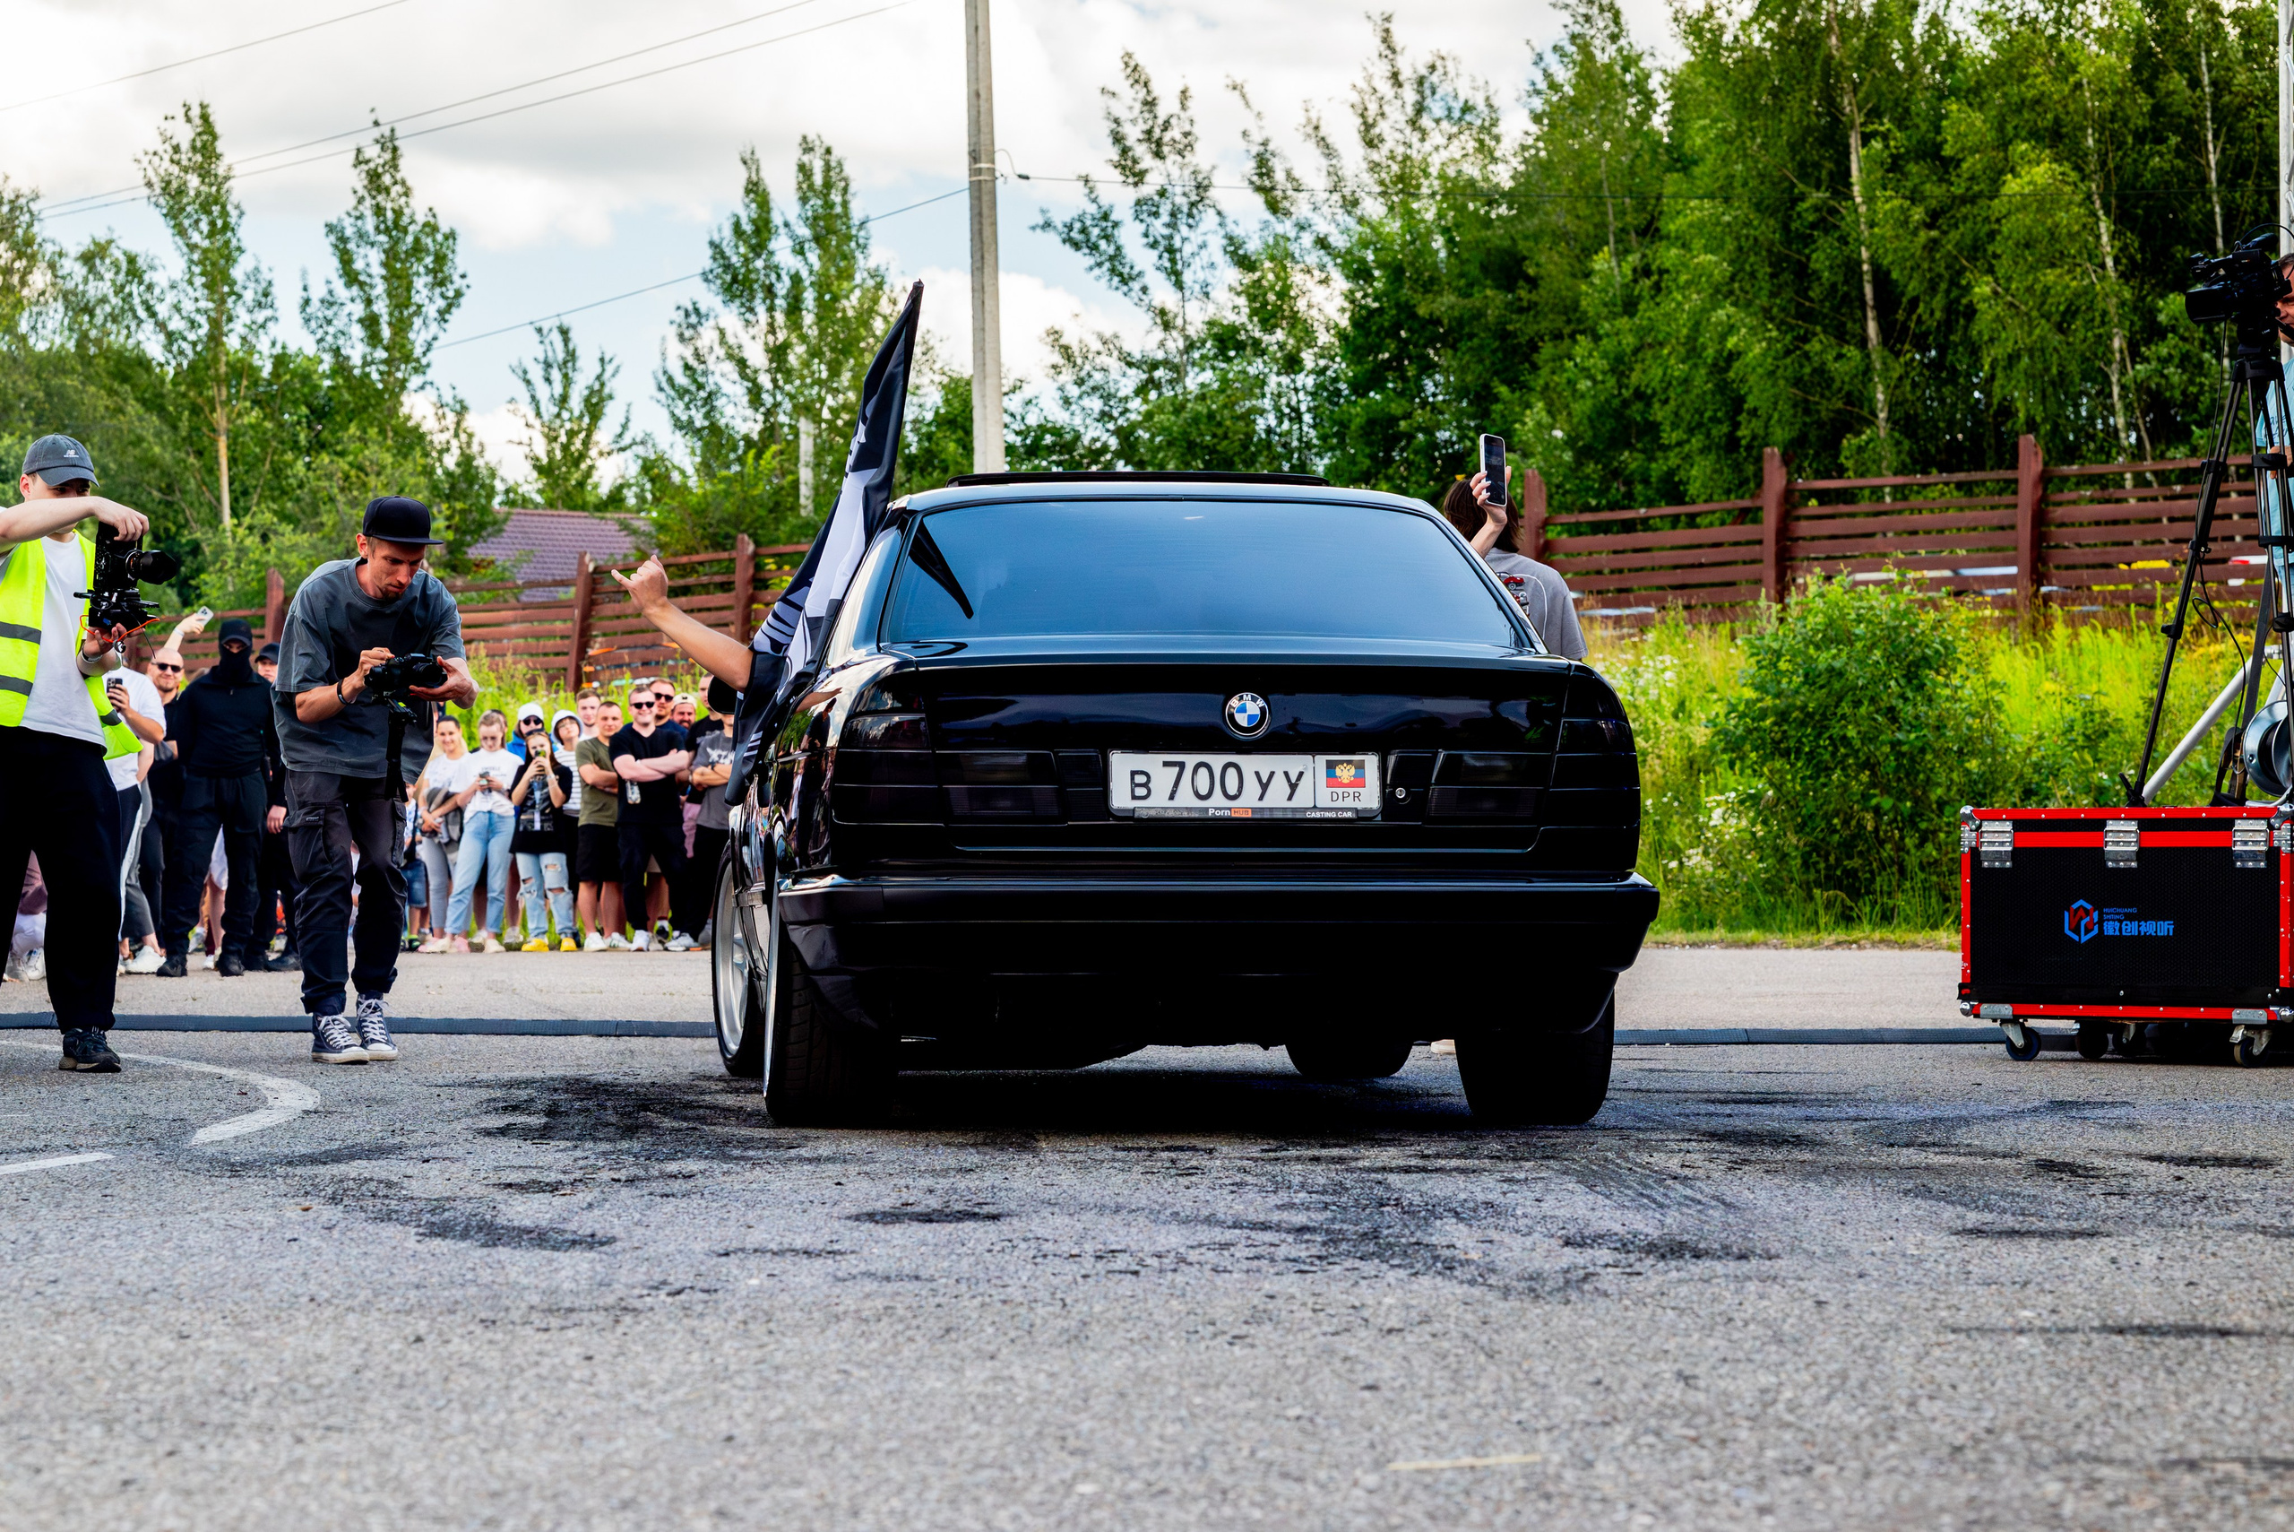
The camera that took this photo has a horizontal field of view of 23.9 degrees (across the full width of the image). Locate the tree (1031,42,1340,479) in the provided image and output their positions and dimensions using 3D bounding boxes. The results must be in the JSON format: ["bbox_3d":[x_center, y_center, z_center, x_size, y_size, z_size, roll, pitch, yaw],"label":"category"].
[{"bbox_3d":[0.424,-4.470,61.000,3.400,7.200,3.200,0,-1,0],"label":"tree"}]

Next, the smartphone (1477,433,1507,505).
[{"bbox_3d":[0.789,-0.678,12.350,0.011,0.158,0.077,-9,-11,42],"label":"smartphone"}]

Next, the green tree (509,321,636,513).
[{"bbox_3d":[-9.013,-4.260,85.000,2.000,5.600,2.000,0,-1,0],"label":"green tree"}]

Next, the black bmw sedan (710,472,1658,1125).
[{"bbox_3d":[-0.039,0.069,12.744,1.780,1.430,4.700,0,-1,-6],"label":"black bmw sedan"}]

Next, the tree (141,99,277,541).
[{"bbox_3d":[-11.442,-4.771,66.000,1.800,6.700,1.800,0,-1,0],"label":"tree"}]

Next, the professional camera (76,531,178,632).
[{"bbox_3d":[-2.675,-0.493,14.250,0.250,0.290,0.170,-1,-1,34],"label":"professional camera"}]

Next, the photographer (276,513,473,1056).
[{"bbox_3d":[-2.159,0.033,15.165,0.540,1.590,0.550,1,-1,-30],"label":"photographer"}]

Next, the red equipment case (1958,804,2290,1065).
[{"bbox_3d":[2.939,0.479,15.447,1.029,0.724,0.650,-1,-1,38],"label":"red equipment case"}]

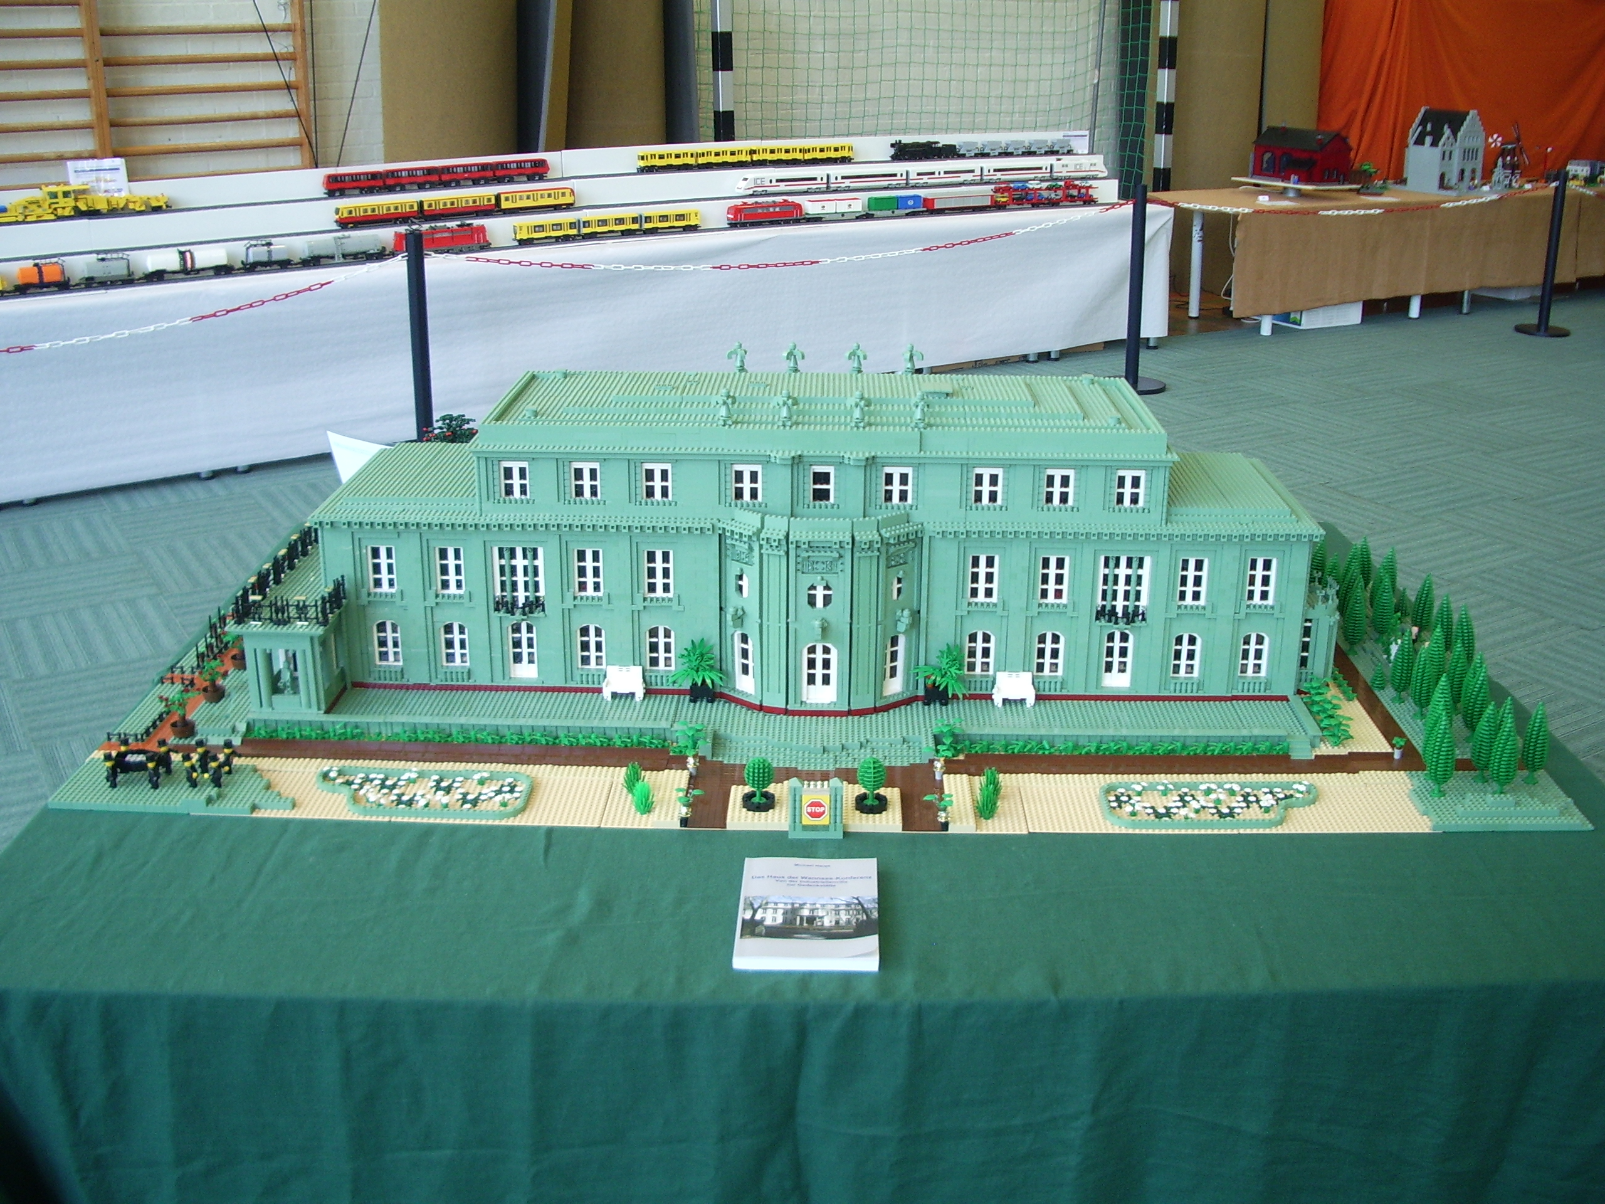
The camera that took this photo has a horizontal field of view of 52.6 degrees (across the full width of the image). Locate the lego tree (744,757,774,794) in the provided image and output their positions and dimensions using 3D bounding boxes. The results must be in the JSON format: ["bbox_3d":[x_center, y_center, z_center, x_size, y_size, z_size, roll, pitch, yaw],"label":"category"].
[{"bbox_3d":[-0.053,0.214,1.972,0.036,0.055,0.036,0,20,-1],"label":"lego tree"}]

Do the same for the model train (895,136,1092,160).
[{"bbox_3d":[0.916,-2.243,8.015,1.160,0.095,0.062,-12,23,-30],"label":"model train"}]

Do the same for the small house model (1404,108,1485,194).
[{"bbox_3d":[3.960,-2.794,10.040,0.420,0.495,0.350,-12,23,-31],"label":"small house model"}]

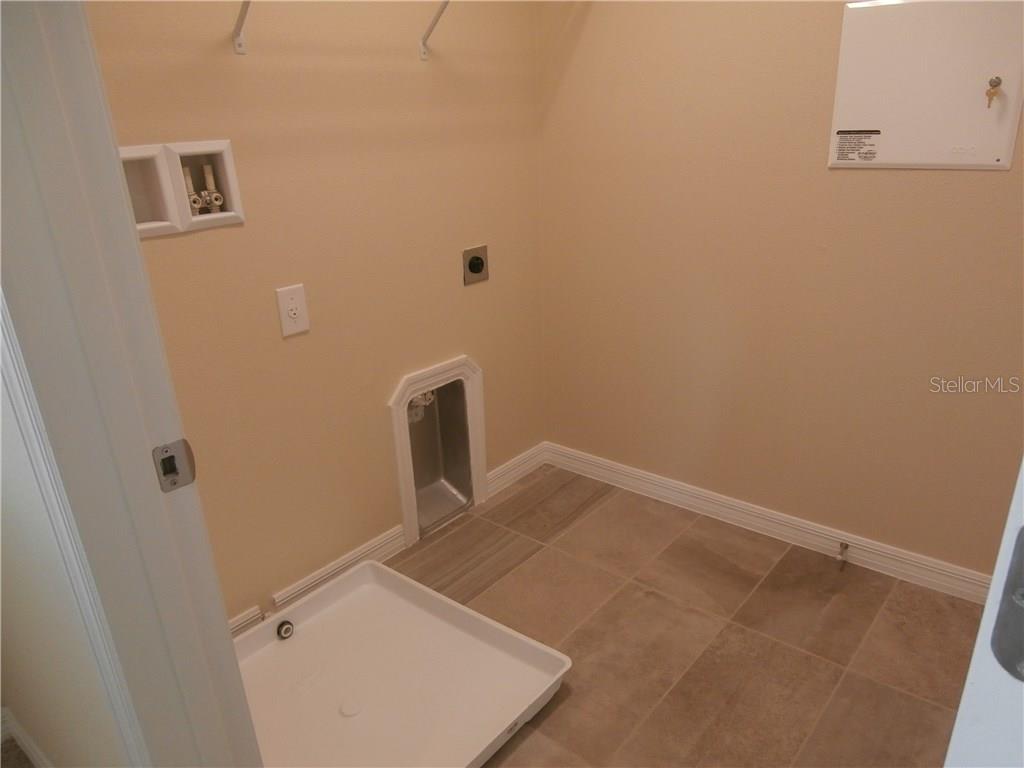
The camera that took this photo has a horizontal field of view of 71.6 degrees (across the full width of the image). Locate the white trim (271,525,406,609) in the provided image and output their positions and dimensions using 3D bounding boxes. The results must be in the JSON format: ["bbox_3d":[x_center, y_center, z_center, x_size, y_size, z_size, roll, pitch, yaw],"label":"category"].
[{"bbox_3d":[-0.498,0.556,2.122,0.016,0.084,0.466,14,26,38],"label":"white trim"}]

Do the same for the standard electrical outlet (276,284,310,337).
[{"bbox_3d":[-0.559,-0.188,1.823,0.008,0.122,0.078,14,26,38],"label":"standard electrical outlet"}]

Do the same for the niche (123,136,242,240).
[{"bbox_3d":[-0.753,-0.432,1.567,0.090,0.183,0.283,14,26,38],"label":"niche"}]

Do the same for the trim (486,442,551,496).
[{"bbox_3d":[0.028,0.322,2.703,0.016,0.084,0.347,14,26,38],"label":"trim"}]

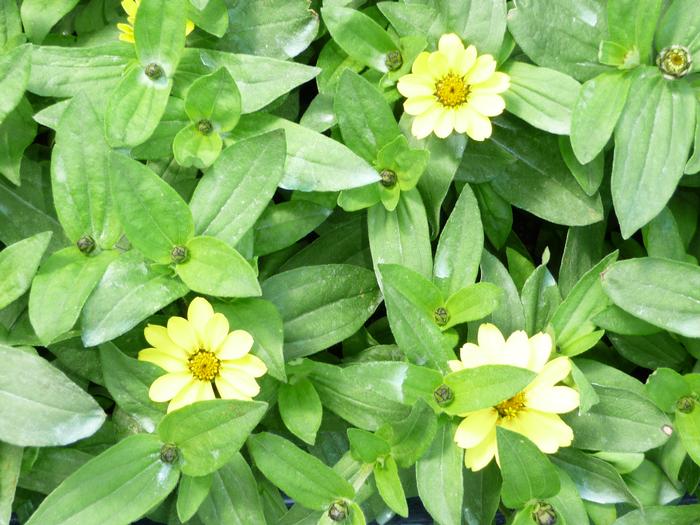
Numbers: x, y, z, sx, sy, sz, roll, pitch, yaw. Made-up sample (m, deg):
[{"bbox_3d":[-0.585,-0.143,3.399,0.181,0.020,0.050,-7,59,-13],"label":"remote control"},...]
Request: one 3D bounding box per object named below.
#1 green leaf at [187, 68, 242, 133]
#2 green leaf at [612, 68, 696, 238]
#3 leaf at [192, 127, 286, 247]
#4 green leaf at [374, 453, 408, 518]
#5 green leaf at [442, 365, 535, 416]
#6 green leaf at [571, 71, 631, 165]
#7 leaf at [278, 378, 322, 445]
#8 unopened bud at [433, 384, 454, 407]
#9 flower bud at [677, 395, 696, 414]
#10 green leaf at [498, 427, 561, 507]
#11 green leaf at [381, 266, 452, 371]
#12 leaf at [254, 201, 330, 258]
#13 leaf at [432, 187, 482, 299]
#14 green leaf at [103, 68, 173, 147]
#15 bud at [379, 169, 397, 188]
[{"bbox_3d":[-0.060,-0.074,0.654,0.025,0.008,0.031,14,73,1],"label":"green leaf"},{"bbox_3d":[0.135,-0.049,0.665,0.033,0.015,0.082,12,75,8],"label":"green leaf"},{"bbox_3d":[-0.050,-0.032,0.648,0.030,0.011,0.066,36,77,7],"label":"leaf"},{"bbox_3d":[0.018,0.091,0.589,0.011,0.006,0.026,-22,68,-7],"label":"green leaf"},{"bbox_3d":[0.056,0.050,0.574,0.036,0.010,0.017,-18,68,3],"label":"green leaf"},{"bbox_3d":[0.114,-0.065,0.659,0.020,0.012,0.047,26,79,10],"label":"green leaf"},{"bbox_3d":[-0.019,0.063,0.614,0.018,0.010,0.029,-14,75,-6],"label":"leaf"},{"bbox_3d":[0.038,0.055,0.600,0.009,0.009,0.009,0,63,0],"label":"unopened bud"},{"bbox_3d":[0.158,0.067,0.685,0.009,0.009,0.009,0,70,0],"label":"flower bud"},{"bbox_3d":[0.081,0.094,0.665,0.024,0.012,0.039,-22,72,-1],"label":"green leaf"},{"bbox_3d":[0.026,0.024,0.607,0.019,0.012,0.055,-28,71,-10],"label":"green leaf"},{"bbox_3d":[-0.032,-0.016,0.740,0.050,0.013,0.027,-11,68,-11],"label":"leaf"},{"bbox_3d":[0.046,-0.008,0.642,0.020,0.012,0.054,10,80,5],"label":"leaf"},{"bbox_3d":[-0.097,-0.068,0.660,0.026,0.013,0.037,21,74,4],"label":"green leaf"},{"bbox_3d":[0.016,-0.037,0.636,0.008,0.008,0.008,0,67,0],"label":"bud"}]

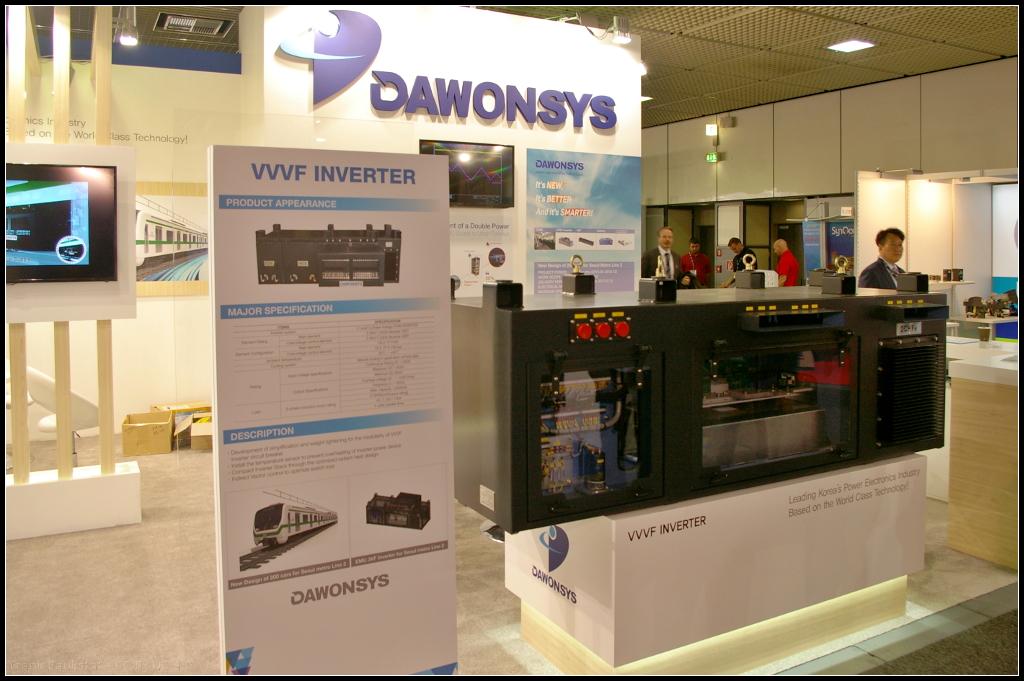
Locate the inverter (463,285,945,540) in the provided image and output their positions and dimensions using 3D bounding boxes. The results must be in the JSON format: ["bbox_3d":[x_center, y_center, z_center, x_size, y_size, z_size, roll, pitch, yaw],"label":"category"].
[{"bbox_3d":[0.757,0.152,3.130,2.140,0.710,0.760,-3,6,-29],"label":"inverter"}]

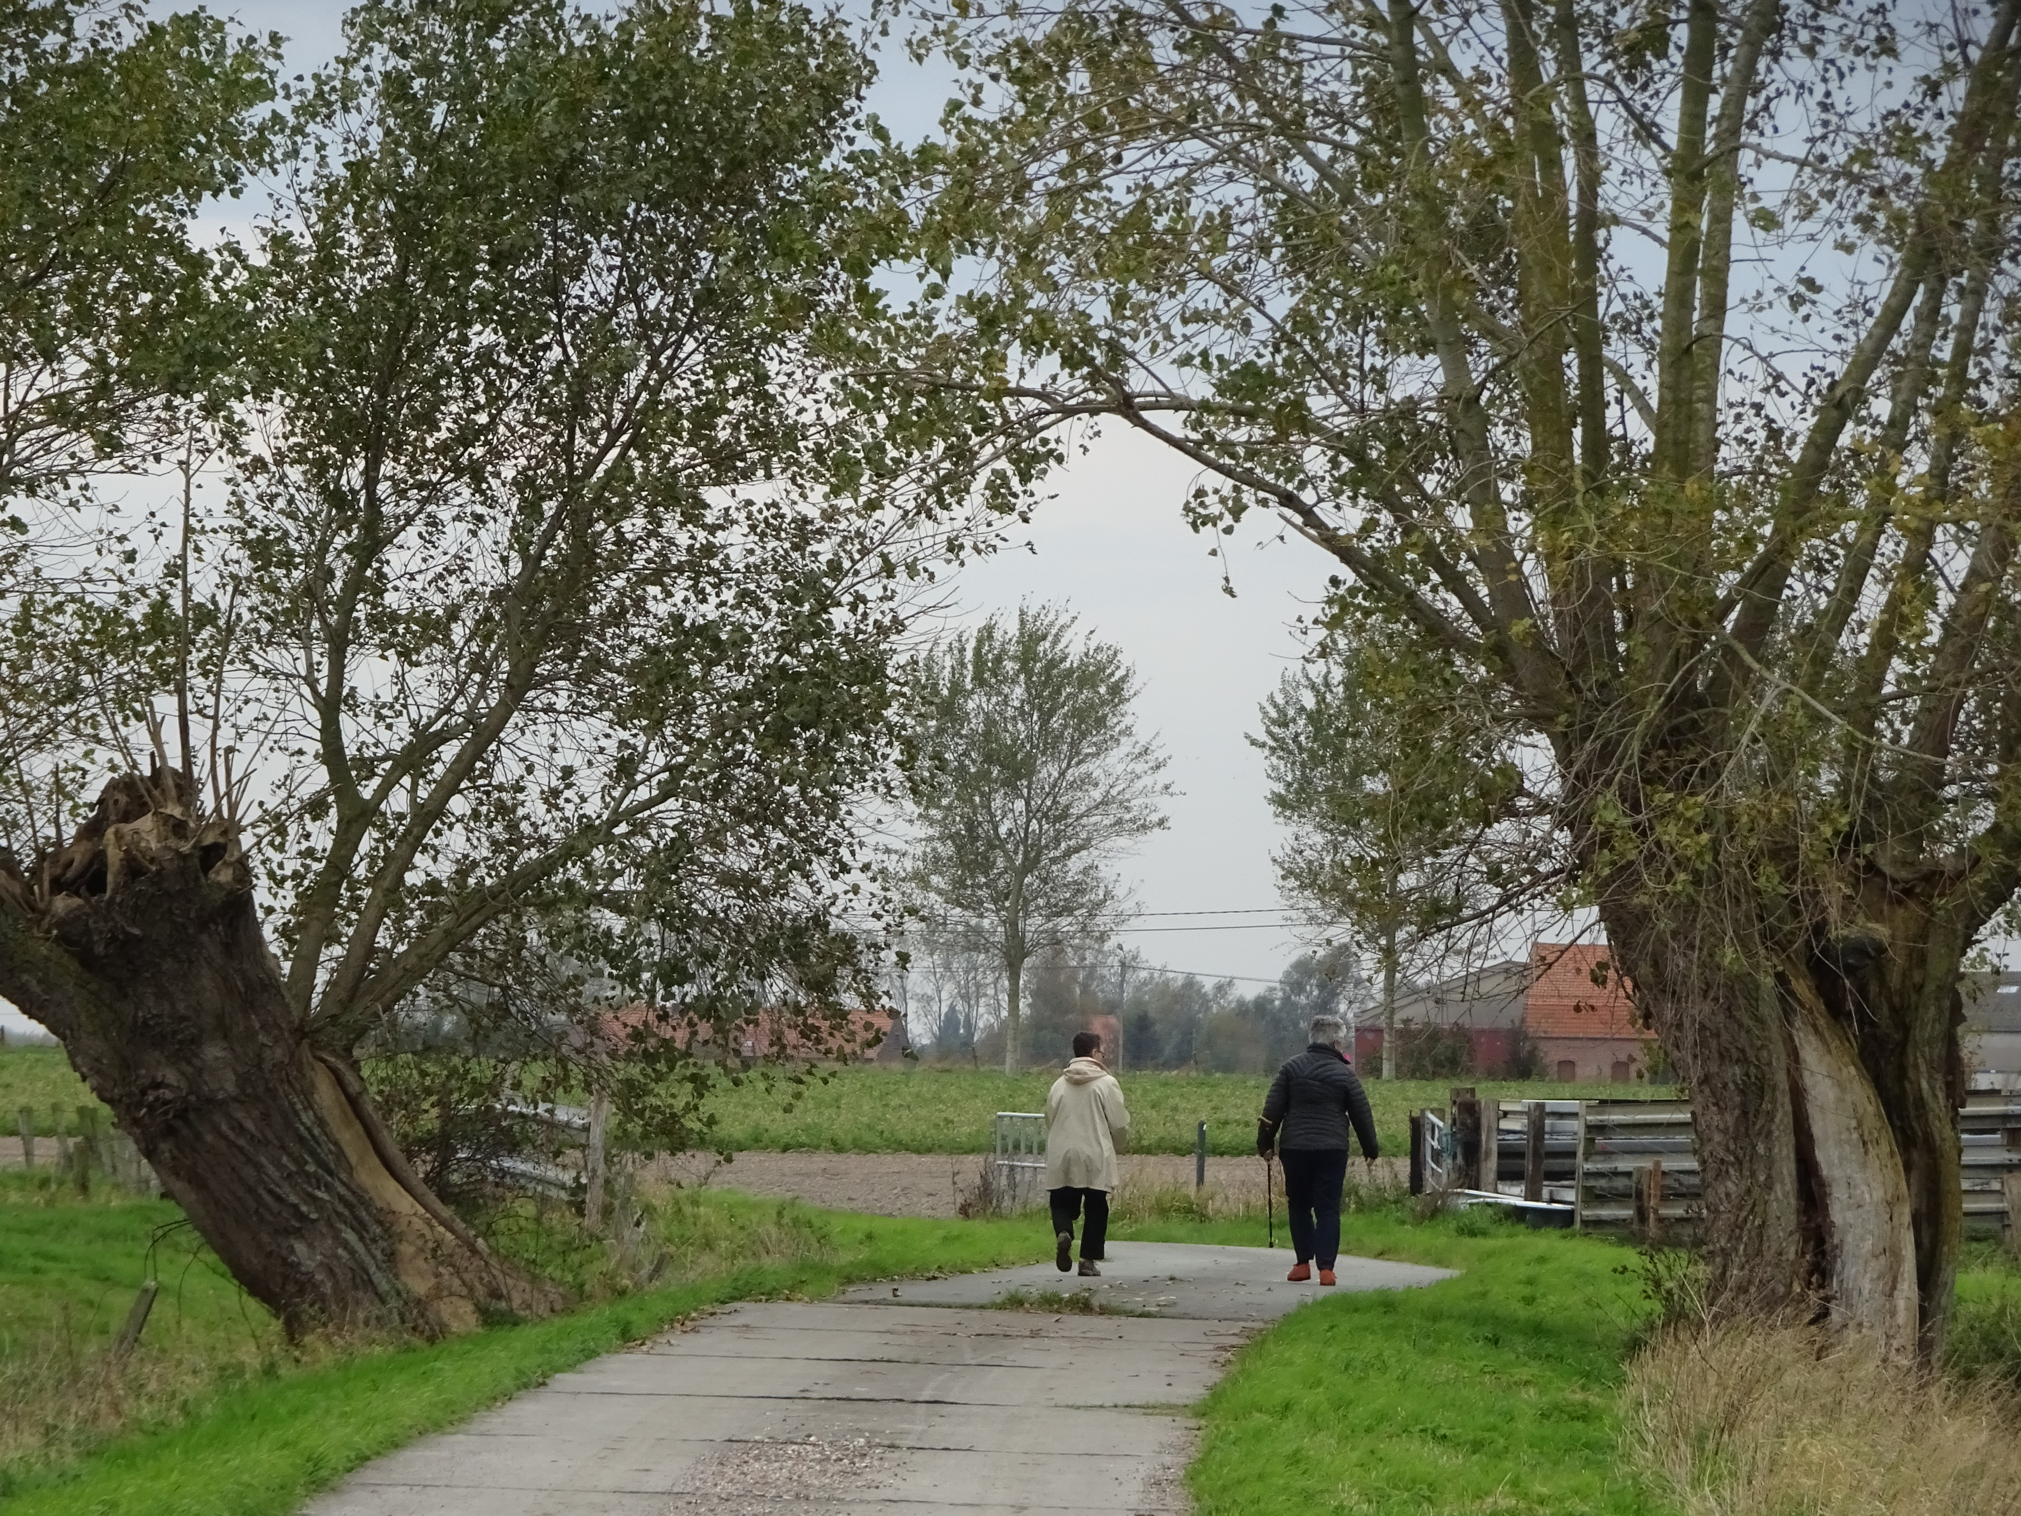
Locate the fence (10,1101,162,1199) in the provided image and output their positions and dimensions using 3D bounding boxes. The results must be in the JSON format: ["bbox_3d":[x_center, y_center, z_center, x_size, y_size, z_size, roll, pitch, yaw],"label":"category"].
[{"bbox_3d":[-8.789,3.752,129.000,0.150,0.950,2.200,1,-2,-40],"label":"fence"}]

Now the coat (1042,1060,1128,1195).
[{"bbox_3d":[0.486,2.321,86.000,0.550,0.870,0.380,0,-1,11],"label":"coat"}]

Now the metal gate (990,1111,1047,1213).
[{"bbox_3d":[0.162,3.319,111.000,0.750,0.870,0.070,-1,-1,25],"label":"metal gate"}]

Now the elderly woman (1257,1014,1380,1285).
[{"bbox_3d":[1.898,2.416,83.500,0.730,1.650,0.450,0,-1,7],"label":"elderly woman"}]

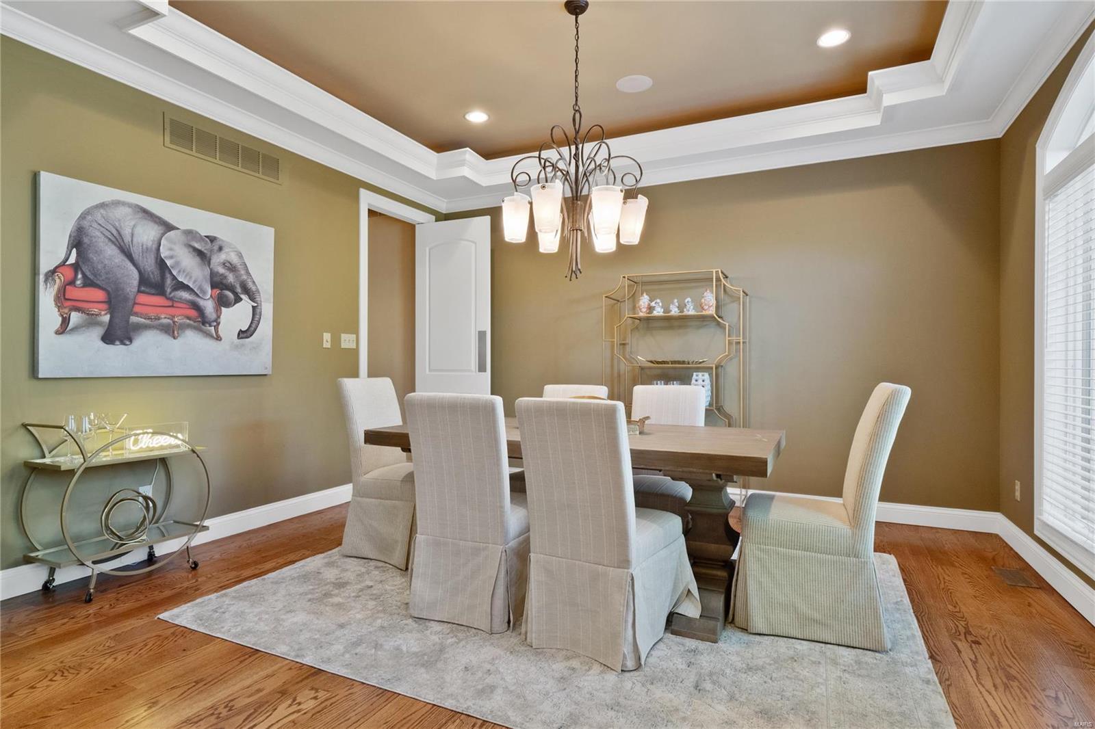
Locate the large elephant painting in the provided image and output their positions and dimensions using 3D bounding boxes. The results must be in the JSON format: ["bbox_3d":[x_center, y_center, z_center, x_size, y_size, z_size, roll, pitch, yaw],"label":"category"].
[{"bbox_3d":[-2.165,-0.433,3.183,0.040,1.000,1.255,0,0,26],"label":"large elephant painting"}]

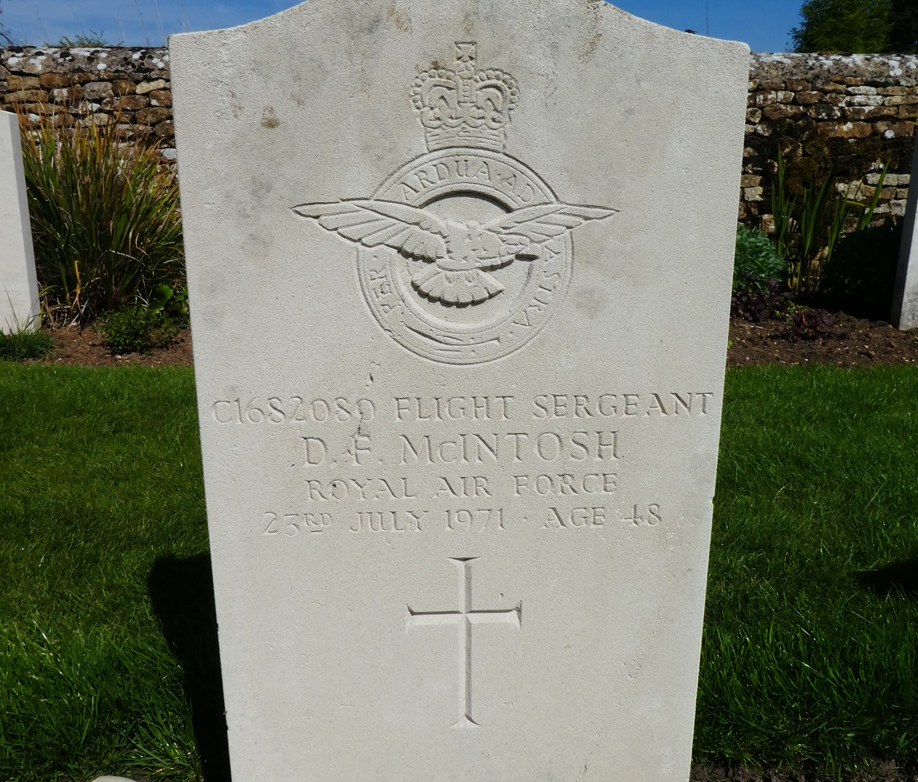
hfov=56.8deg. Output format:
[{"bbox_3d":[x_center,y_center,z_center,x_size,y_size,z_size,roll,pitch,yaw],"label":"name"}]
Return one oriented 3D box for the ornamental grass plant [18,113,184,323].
[{"bbox_3d":[-1.440,-0.745,3.470,0.760,0.820,0.720,0,15,0],"label":"ornamental grass plant"}]

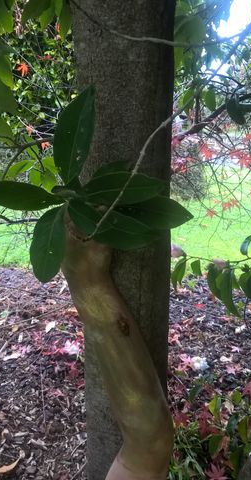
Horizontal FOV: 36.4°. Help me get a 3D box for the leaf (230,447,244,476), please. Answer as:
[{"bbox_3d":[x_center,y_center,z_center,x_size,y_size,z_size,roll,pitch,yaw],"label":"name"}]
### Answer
[{"bbox_3d":[0.322,0.637,1.100,0.036,0.083,0.025,-16,14,-6],"label":"leaf"}]

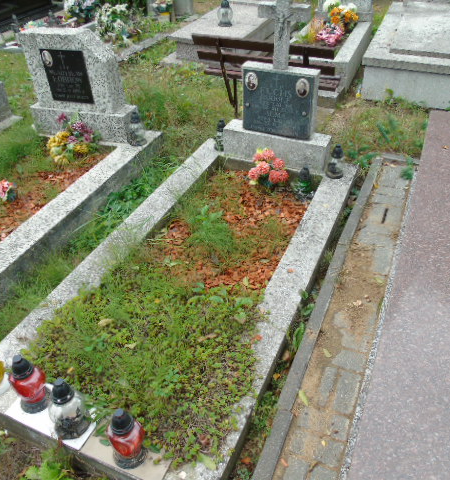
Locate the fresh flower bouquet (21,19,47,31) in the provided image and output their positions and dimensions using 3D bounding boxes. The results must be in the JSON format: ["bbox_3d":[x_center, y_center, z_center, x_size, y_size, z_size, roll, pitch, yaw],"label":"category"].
[{"bbox_3d":[-2.360,-2.619,5.701,0.290,0.200,0.250,13,38,18],"label":"fresh flower bouquet"}]

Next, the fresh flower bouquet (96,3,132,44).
[{"bbox_3d":[-1.362,-2.639,5.621,0.370,0.400,0.340,13,38,18],"label":"fresh flower bouquet"}]

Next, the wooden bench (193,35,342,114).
[{"bbox_3d":[0.314,-1.144,3.450,1.020,0.740,0.430,13,38,18],"label":"wooden bench"}]

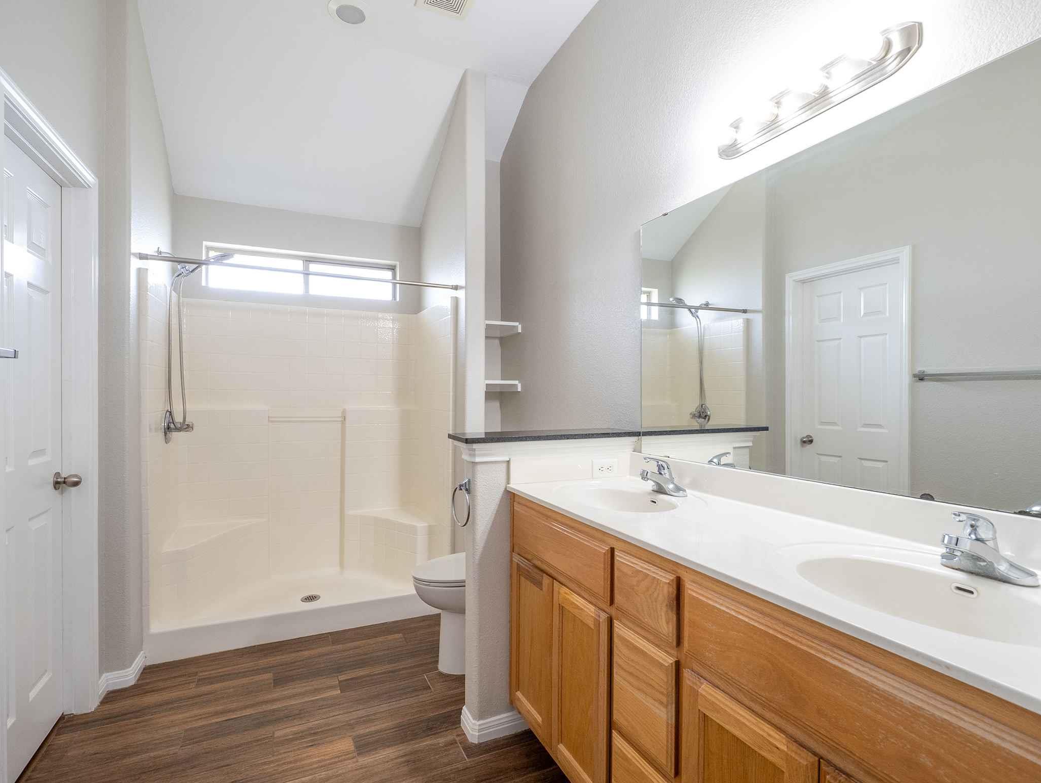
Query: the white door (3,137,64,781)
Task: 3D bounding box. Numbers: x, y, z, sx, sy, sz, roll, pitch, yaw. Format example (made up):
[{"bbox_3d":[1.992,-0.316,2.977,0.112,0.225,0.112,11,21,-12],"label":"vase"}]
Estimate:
[{"bbox_3d":[-1.657,0.226,1.784,0.042,2.032,0.711,0,0,-24],"label":"white door"}]

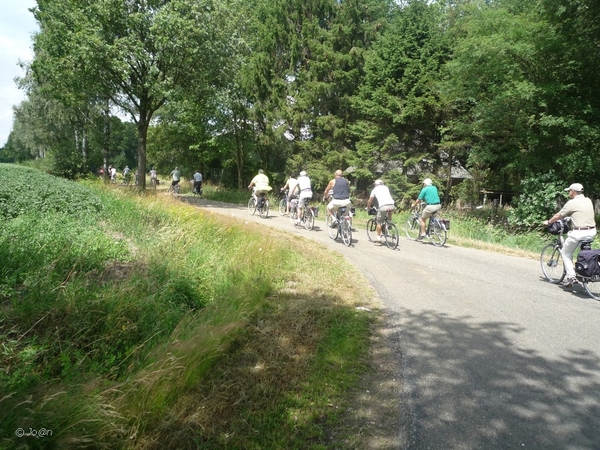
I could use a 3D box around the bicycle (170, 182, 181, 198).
[{"bbox_3d":[-7.575,-2.209,26.429,0.600,1.100,1.800,-4,9,-35],"label":"bicycle"}]

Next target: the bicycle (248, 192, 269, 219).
[{"bbox_3d":[-1.664,-0.865,17.229,0.620,1.100,1.820,-4,9,-31],"label":"bicycle"}]

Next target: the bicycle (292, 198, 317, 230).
[{"bbox_3d":[0.066,-0.428,14.429,0.620,1.100,1.820,-2,8,-24],"label":"bicycle"}]

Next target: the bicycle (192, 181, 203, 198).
[{"bbox_3d":[-6.418,-2.246,27.229,0.600,1.100,1.800,-4,9,-35],"label":"bicycle"}]

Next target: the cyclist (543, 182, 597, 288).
[{"bbox_3d":[4.697,0.164,7.425,0.570,1.740,0.840,0,7,-4],"label":"cyclist"}]

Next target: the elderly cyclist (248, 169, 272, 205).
[{"bbox_3d":[-1.683,-1.287,17.218,0.600,1.740,0.850,-4,9,-31],"label":"elderly cyclist"}]

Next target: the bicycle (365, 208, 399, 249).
[{"bbox_3d":[2.213,0.021,11.580,0.620,1.080,1.800,-1,8,-17],"label":"bicycle"}]

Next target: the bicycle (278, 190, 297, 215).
[{"bbox_3d":[-0.480,-0.858,17.729,0.620,1.100,1.800,-3,8,-26],"label":"bicycle"}]

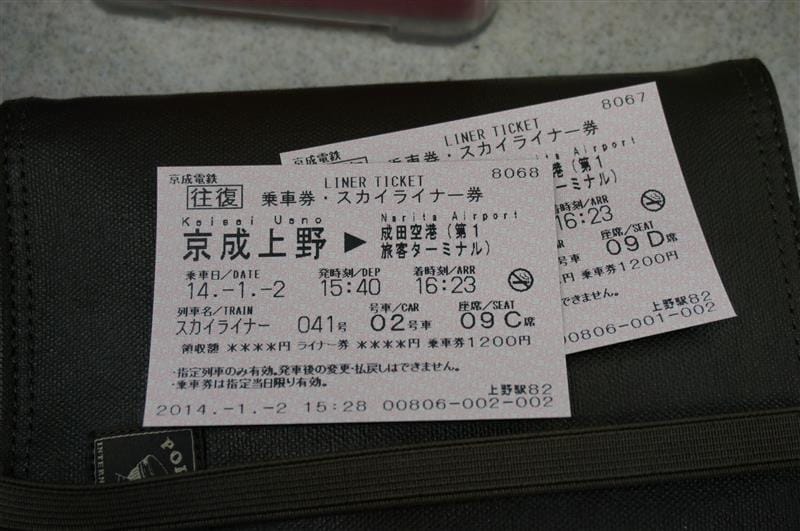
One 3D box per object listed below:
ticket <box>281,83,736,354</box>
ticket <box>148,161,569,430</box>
[{"bbox_3d":[0.022,-0.007,0.230,0.085,0.002,0.058,-12,69,-5],"label":"ticket"},{"bbox_3d":[-0.009,0.004,0.225,0.085,0.002,0.058,-1,69,-1],"label":"ticket"}]

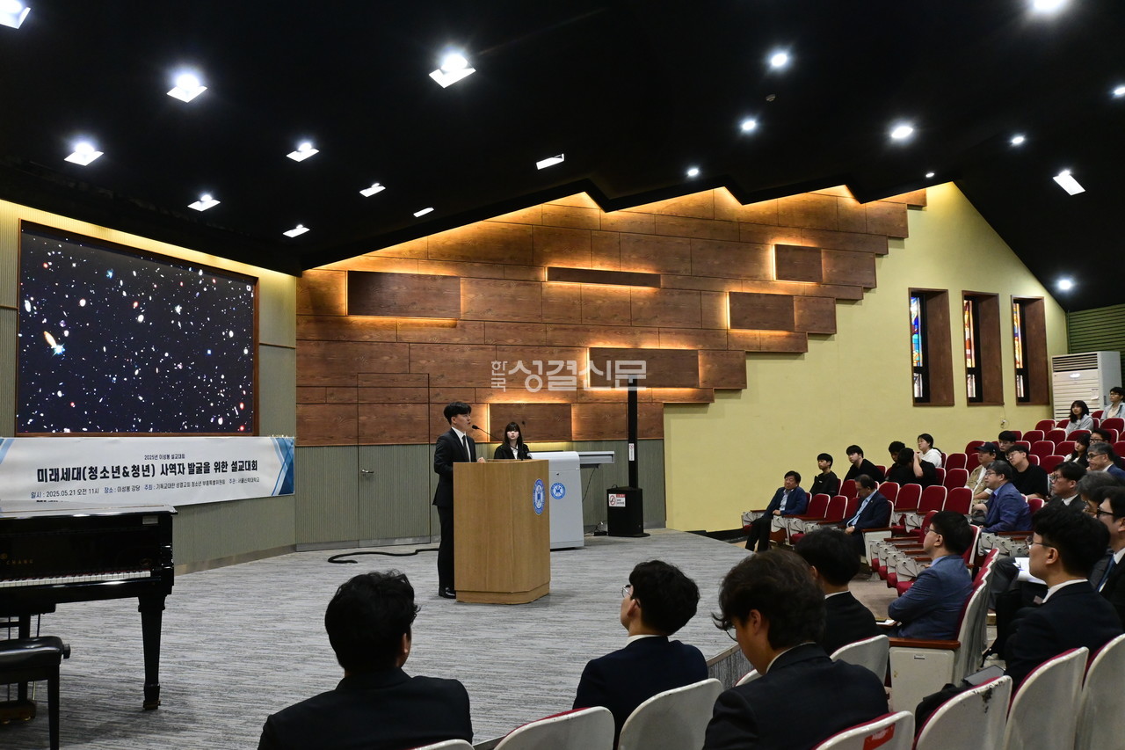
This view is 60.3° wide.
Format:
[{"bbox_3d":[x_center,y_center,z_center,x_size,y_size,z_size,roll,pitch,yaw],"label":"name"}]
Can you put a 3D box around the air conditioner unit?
[{"bbox_3d":[9.953,0.545,18.348,0.520,1.850,1.000,1,-4,-25],"label":"air conditioner unit"}]

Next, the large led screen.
[{"bbox_3d":[-4.202,-0.306,10.013,0.100,1.832,3.311,-2,-4,19],"label":"large led screen"}]

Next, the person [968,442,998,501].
[{"bbox_3d":[5.092,1.524,12.279,0.800,1.300,0.520,-1,-4,-8],"label":"person"}]

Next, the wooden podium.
[{"bbox_3d":[-0.512,1.395,8.757,0.660,1.220,0.780,-2,-4,19],"label":"wooden podium"}]

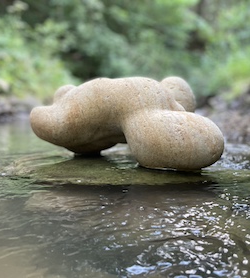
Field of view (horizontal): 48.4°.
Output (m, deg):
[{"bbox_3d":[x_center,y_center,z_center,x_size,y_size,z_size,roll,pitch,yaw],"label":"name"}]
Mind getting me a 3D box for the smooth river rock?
[{"bbox_3d":[-0.004,-0.029,0.435,0.285,0.135,0.180,0,6,0],"label":"smooth river rock"}]

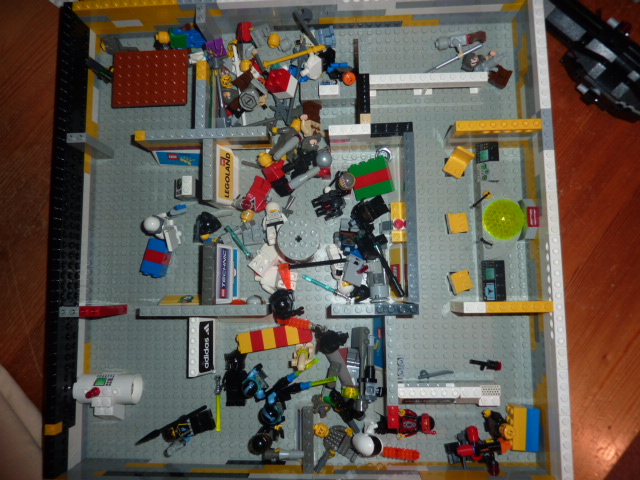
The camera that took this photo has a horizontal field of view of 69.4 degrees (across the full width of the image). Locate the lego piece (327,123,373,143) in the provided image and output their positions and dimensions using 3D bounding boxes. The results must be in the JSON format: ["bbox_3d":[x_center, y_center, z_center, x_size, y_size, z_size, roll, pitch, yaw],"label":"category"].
[{"bbox_3d":[0.023,-0.083,0.360,0.032,0.018,0.008,-1,84,3],"label":"lego piece"}]

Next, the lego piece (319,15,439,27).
[{"bbox_3d":[0.051,-0.192,0.400,0.104,0.019,0.008,-1,84,3],"label":"lego piece"}]

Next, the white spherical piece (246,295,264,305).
[{"bbox_3d":[-0.053,0.051,0.381,0.016,0.012,0.013,-1,84,3],"label":"white spherical piece"}]

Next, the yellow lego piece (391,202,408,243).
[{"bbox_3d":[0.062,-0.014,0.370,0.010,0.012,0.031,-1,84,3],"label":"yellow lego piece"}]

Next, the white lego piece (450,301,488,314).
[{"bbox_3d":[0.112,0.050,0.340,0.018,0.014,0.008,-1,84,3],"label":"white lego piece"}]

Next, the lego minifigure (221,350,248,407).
[{"bbox_3d":[-0.069,0.113,0.378,0.022,0.013,0.044,-1,84,3],"label":"lego minifigure"}]

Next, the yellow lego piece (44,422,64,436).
[{"bbox_3d":[-0.198,0.141,0.346,0.008,0.010,0.008,-1,84,3],"label":"yellow lego piece"}]

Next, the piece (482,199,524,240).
[{"bbox_3d":[0.145,-0.016,0.364,0.032,0.009,0.032,-1,84,3],"label":"piece"}]

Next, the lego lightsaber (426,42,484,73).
[{"bbox_3d":[0.114,-0.154,0.393,0.054,0.004,0.004,-24,84,1],"label":"lego lightsaber"}]

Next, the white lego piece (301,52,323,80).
[{"bbox_3d":[-0.006,-0.147,0.392,0.019,0.018,0.012,-30,45,0],"label":"white lego piece"}]

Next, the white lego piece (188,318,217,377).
[{"bbox_3d":[-0.094,0.085,0.375,0.015,0.030,0.048,-1,84,3],"label":"white lego piece"}]

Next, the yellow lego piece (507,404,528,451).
[{"bbox_3d":[0.153,0.146,0.364,0.011,0.016,0.032,4,85,3],"label":"yellow lego piece"}]

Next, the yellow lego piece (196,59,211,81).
[{"bbox_3d":[-0.096,-0.136,0.377,0.008,0.011,0.016,-1,85,2],"label":"yellow lego piece"}]

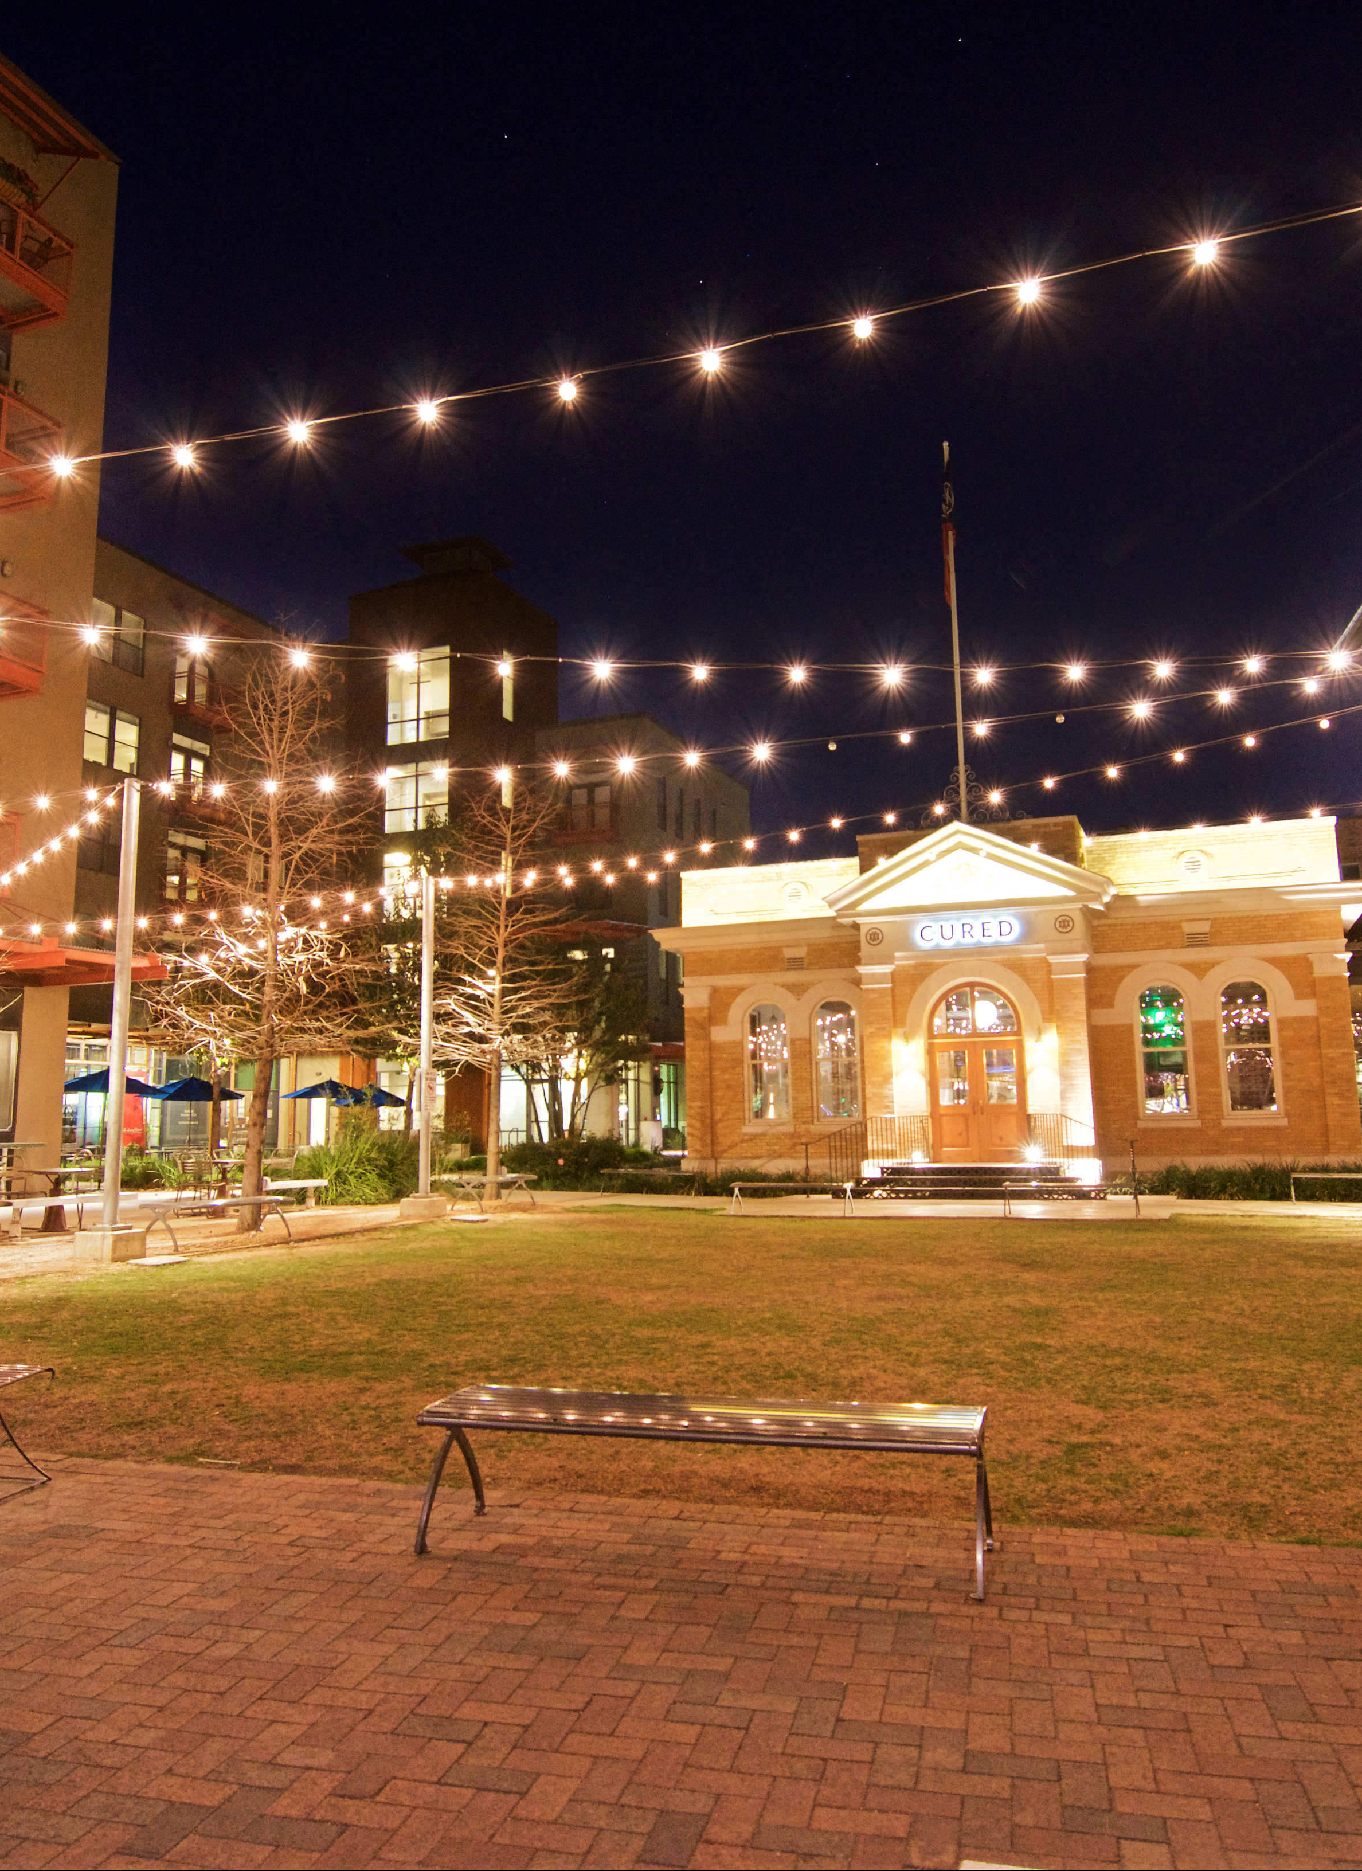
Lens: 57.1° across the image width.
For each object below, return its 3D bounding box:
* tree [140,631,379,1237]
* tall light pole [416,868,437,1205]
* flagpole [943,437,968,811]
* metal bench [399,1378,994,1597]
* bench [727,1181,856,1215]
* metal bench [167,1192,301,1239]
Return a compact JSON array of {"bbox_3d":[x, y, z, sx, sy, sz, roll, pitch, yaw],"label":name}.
[{"bbox_3d":[-5.446,-0.079,16.486,2.900,7.850,2.900,-1,-8,0],"label":"tree"},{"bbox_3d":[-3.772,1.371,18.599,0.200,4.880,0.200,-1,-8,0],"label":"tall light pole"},{"bbox_3d":[5.246,-5.755,23.948,0.200,7.860,0.200,-1,-8,0],"label":"flagpole"},{"bbox_3d":[0.070,1.823,4.179,1.850,0.440,0.490,-3,-8,16],"label":"metal bench"},{"bbox_3d":[1.718,3.908,18.614,1.850,0.440,0.490,-3,-9,17],"label":"bench"},{"bbox_3d":[-5.193,3.268,14.209,0.490,0.440,1.850,-4,-9,22],"label":"metal bench"}]

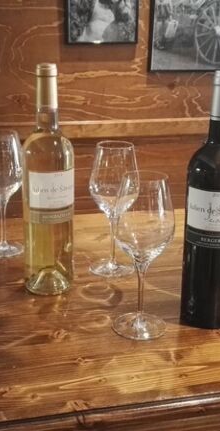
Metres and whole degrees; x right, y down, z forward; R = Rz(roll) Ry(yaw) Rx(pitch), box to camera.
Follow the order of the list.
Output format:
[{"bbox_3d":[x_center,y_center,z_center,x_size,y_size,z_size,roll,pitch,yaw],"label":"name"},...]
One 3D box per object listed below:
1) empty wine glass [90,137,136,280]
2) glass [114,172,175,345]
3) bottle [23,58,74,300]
[{"bbox_3d":[0.006,-0.010,0.885,0.075,0.199,0.075,2,17,0],"label":"empty wine glass"},{"bbox_3d":[0.041,0.048,0.704,0.075,0.199,0.075,3,17,4],"label":"glass"},{"bbox_3d":[-0.087,-0.049,0.801,0.075,0.319,0.075,1,17,0],"label":"bottle"}]

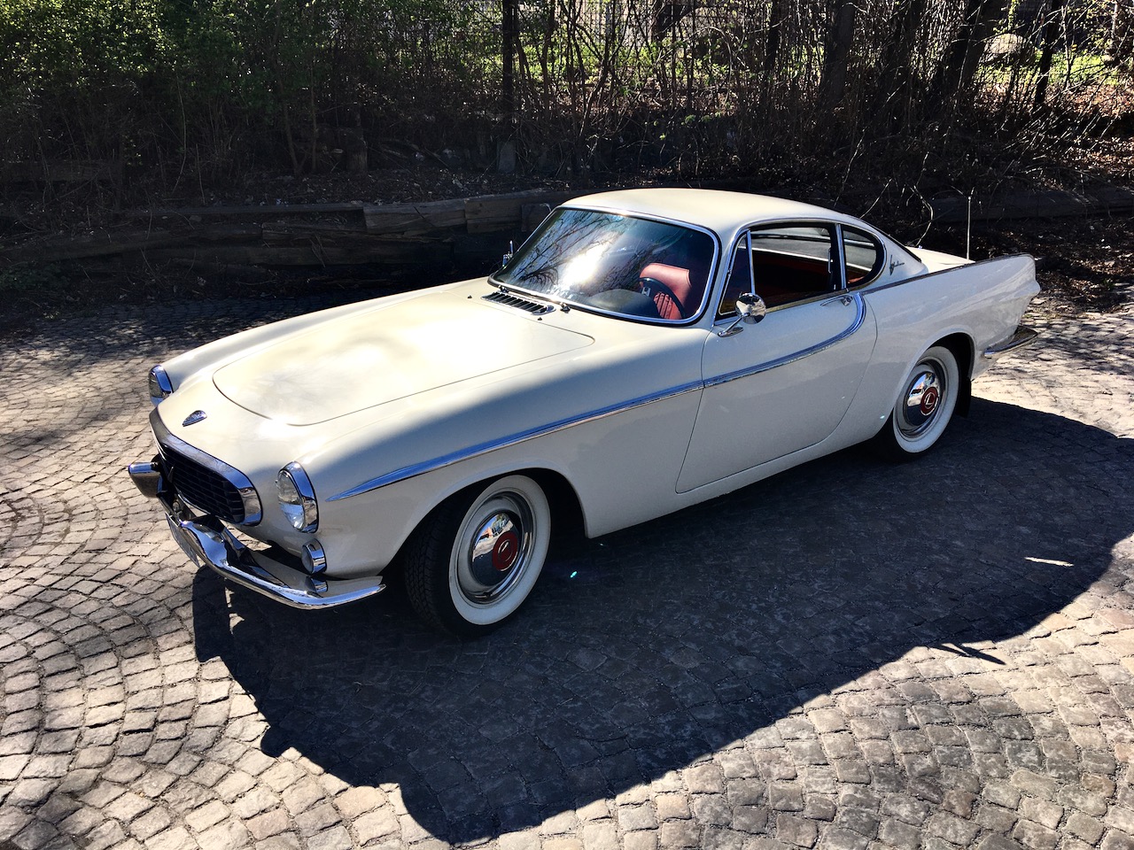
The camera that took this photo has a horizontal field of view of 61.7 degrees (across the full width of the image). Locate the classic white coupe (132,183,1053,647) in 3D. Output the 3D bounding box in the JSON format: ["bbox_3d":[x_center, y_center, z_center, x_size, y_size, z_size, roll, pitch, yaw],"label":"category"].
[{"bbox_3d":[0.427,-0.390,4.335,4.400,1.285,1.700,-16,25,-36],"label":"classic white coupe"}]

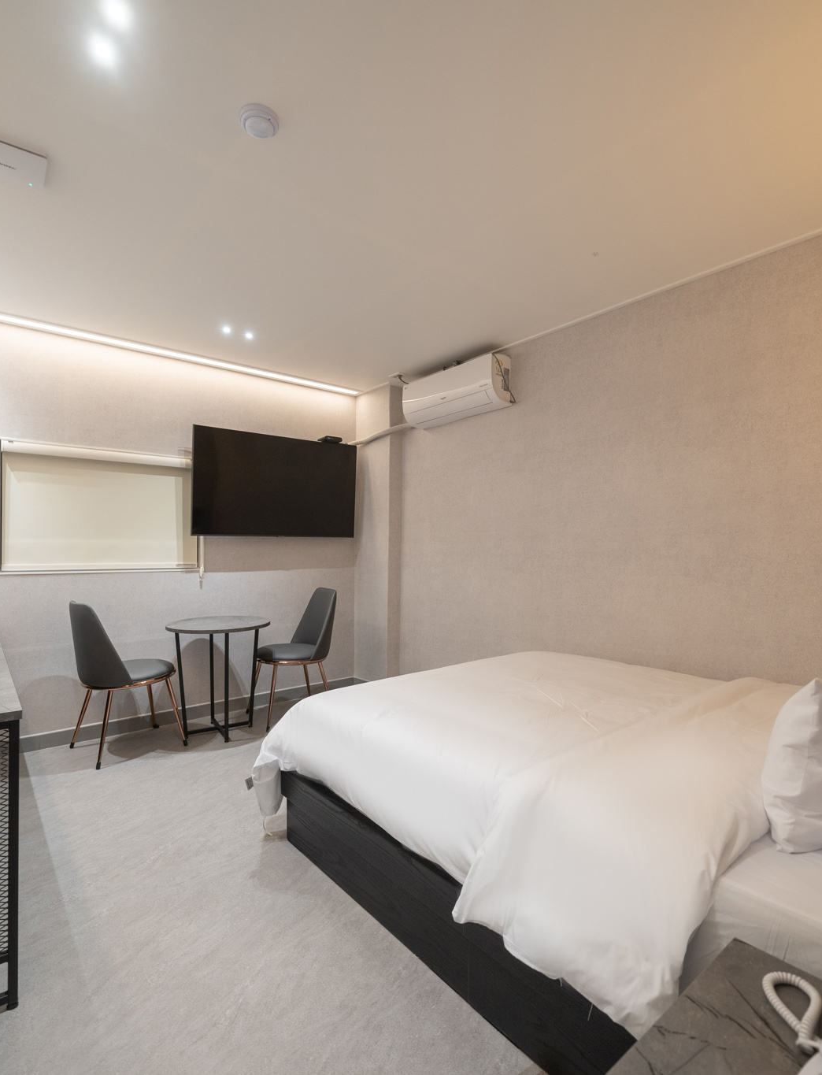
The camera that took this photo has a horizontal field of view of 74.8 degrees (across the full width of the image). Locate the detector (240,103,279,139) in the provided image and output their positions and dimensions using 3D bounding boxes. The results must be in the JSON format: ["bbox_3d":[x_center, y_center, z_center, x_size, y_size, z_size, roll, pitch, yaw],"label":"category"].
[{"bbox_3d":[-0.461,-1.232,1.620,0.113,0.045,0.113,1,-2,-40],"label":"detector"}]

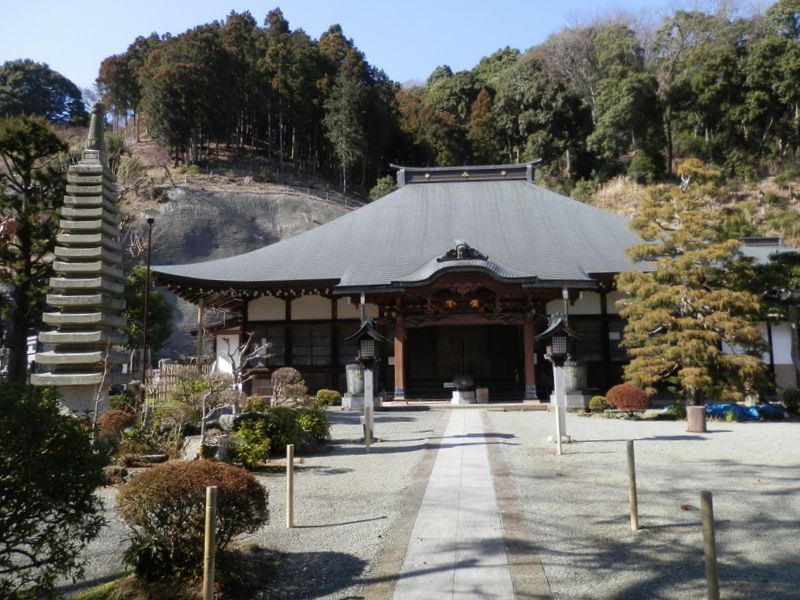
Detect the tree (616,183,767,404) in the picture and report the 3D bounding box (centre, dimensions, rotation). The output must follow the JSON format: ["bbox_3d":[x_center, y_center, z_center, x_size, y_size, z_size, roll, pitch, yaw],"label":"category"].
[{"bbox_3d":[7.446,-0.290,14.766,3.831,6.293,3.630,0,-5,0],"label":"tree"}]

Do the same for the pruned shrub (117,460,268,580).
[{"bbox_3d":[-1.504,1.591,4.198,1.097,0.818,1.056,0,-5,0],"label":"pruned shrub"}]

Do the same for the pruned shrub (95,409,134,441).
[{"bbox_3d":[-5.170,2.262,10.500,0.680,0.560,0.660,-1,-5,7],"label":"pruned shrub"}]

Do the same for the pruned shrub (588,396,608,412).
[{"bbox_3d":[5.565,2.930,16.200,0.540,0.430,0.540,-1,-5,7],"label":"pruned shrub"}]

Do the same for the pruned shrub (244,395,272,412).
[{"bbox_3d":[-3.217,2.353,13.043,0.587,0.413,0.561,0,-5,0],"label":"pruned shrub"}]

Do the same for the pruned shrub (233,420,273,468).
[{"bbox_3d":[-2.093,2.037,8.200,0.560,0.690,0.560,-1,-5,7],"label":"pruned shrub"}]

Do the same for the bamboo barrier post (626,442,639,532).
[{"bbox_3d":[2.141,1.713,5.349,0.069,0.818,0.069,0,-5,0],"label":"bamboo barrier post"}]

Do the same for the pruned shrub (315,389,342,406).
[{"bbox_3d":[-2.178,2.970,17.600,0.820,0.520,0.780,-1,-5,7],"label":"pruned shrub"}]

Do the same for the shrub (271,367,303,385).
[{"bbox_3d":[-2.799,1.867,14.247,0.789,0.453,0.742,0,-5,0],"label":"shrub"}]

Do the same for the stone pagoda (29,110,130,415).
[{"bbox_3d":[-4.699,-0.578,8.753,1.023,4.999,1.023,0,-5,-2],"label":"stone pagoda"}]

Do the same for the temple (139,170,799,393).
[{"bbox_3d":[2.724,-1.299,24.472,21.000,10.300,16.200,-1,-5,7],"label":"temple"}]

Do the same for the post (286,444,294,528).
[{"bbox_3d":[-1.005,1.717,5.341,0.064,0.765,0.064,-1,-5,7],"label":"post"}]

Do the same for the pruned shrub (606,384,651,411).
[{"bbox_3d":[5.612,2.431,14.191,1.080,0.704,1.023,0,-5,0],"label":"pruned shrub"}]

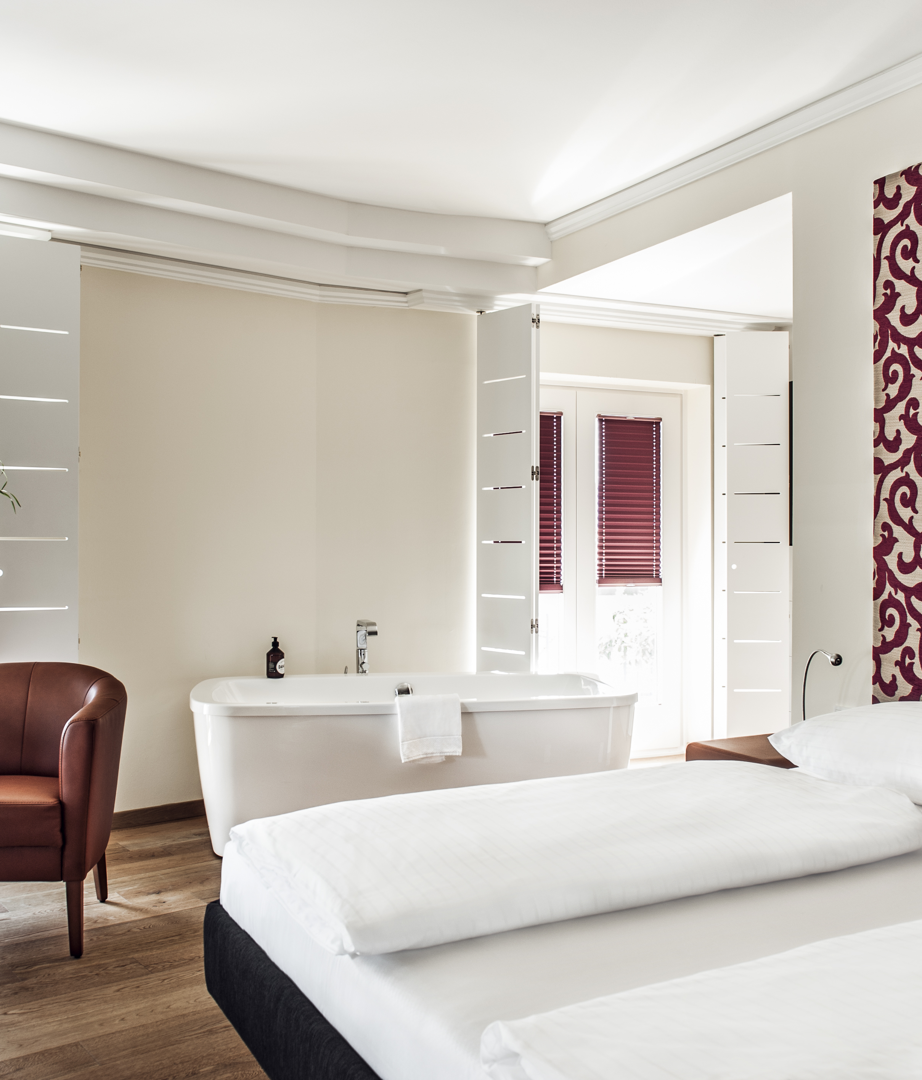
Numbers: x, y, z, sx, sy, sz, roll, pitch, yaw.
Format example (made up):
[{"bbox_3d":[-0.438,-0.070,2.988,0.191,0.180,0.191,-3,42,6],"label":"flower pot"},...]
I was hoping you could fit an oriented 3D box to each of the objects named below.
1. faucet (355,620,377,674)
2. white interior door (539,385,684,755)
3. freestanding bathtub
[{"bbox_3d":[-0.403,0.462,4.646,0.055,0.236,0.160,0,0,-22],"label":"faucet"},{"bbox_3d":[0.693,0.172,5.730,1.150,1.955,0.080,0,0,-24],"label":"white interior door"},{"bbox_3d":[-0.180,0.868,4.307,1.714,0.564,0.830,0,0,-7],"label":"freestanding bathtub"}]

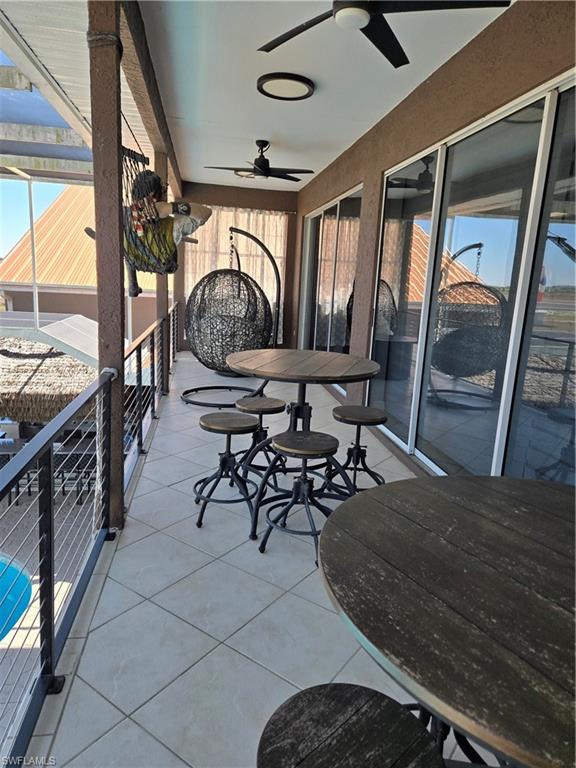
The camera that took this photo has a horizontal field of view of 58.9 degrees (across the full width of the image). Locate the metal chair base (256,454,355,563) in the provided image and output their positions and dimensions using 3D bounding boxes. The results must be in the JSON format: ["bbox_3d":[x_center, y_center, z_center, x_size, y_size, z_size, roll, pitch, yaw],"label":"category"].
[{"bbox_3d":[0.081,0.628,2.821,0.430,0.582,0.430,1,12,-10],"label":"metal chair base"}]

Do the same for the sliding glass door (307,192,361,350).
[{"bbox_3d":[0.523,-1.326,7.313,0.110,2.380,3.450,1,12,-10],"label":"sliding glass door"}]

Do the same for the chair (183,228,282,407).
[{"bbox_3d":[-0.649,-0.764,5.905,1.120,1.970,1.000,5,12,8],"label":"chair"}]

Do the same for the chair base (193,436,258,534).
[{"bbox_3d":[-0.371,0.537,3.155,0.430,0.575,0.430,1,12,-10],"label":"chair base"}]

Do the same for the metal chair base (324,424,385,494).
[{"bbox_3d":[0.501,0.499,3.674,0.430,0.530,0.430,1,12,-10],"label":"metal chair base"}]

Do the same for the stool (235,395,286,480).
[{"bbox_3d":[-0.206,0.426,3.712,0.430,0.584,0.430,1,12,-10],"label":"stool"}]

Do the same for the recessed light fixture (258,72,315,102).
[{"bbox_3d":[-0.016,-2.418,4.168,0.465,0.058,0.465,3,12,-1],"label":"recessed light fixture"}]

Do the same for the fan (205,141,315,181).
[{"bbox_3d":[-0.302,-2.626,5.982,1.280,0.420,1.260,1,12,-10],"label":"fan"}]

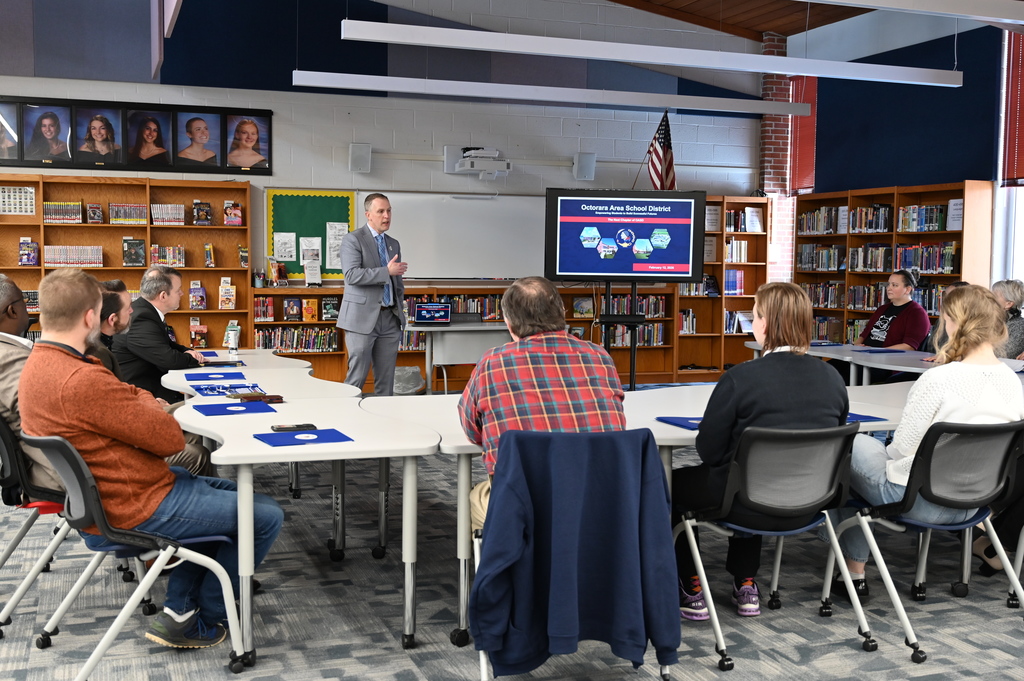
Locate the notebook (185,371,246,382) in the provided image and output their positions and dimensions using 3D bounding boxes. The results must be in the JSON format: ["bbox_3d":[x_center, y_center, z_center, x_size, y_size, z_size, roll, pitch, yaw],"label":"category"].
[{"bbox_3d":[-1.562,0.195,5.696,0.300,0.012,0.250,-1,5,-19],"label":"notebook"}]

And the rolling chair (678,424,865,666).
[{"bbox_3d":[0.915,0.676,3.936,0.620,0.820,0.580,-1,5,-19],"label":"rolling chair"}]

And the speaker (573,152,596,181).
[{"bbox_3d":[0.784,-1.863,11.595,0.205,0.280,0.170,-1,10,-19],"label":"speaker"}]

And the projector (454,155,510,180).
[{"bbox_3d":[-0.277,-1.730,10.893,0.450,0.220,0.380,-1,5,-19],"label":"projector"}]

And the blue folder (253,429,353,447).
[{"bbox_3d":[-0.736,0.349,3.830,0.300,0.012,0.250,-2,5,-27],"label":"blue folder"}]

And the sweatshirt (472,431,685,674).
[{"bbox_3d":[0.206,0.655,3.463,0.690,0.750,0.250,-2,5,-29],"label":"sweatshirt"}]

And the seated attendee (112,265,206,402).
[{"bbox_3d":[-2.102,0.227,6.352,0.680,1.320,0.550,-1,5,-25],"label":"seated attendee"}]

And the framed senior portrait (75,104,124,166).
[{"bbox_3d":[-3.856,-1.907,10.096,0.425,0.535,0.040,-1,5,-19],"label":"framed senior portrait"}]

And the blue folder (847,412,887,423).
[{"bbox_3d":[1.440,0.325,4.685,0.235,0.012,0.305,-1,5,-19],"label":"blue folder"}]

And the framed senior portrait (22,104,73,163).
[{"bbox_3d":[-4.280,-1.907,9.951,0.425,0.535,0.040,-1,5,-19],"label":"framed senior portrait"}]

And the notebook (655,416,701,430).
[{"bbox_3d":[0.751,0.330,4.254,0.245,0.012,0.300,-1,5,-19],"label":"notebook"}]

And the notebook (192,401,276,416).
[{"bbox_3d":[-1.157,0.290,4.528,0.300,0.012,0.250,-2,5,-26],"label":"notebook"}]

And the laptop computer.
[{"bbox_3d":[-0.710,-0.228,9.650,0.335,0.205,0.270,1,4,0],"label":"laptop computer"}]

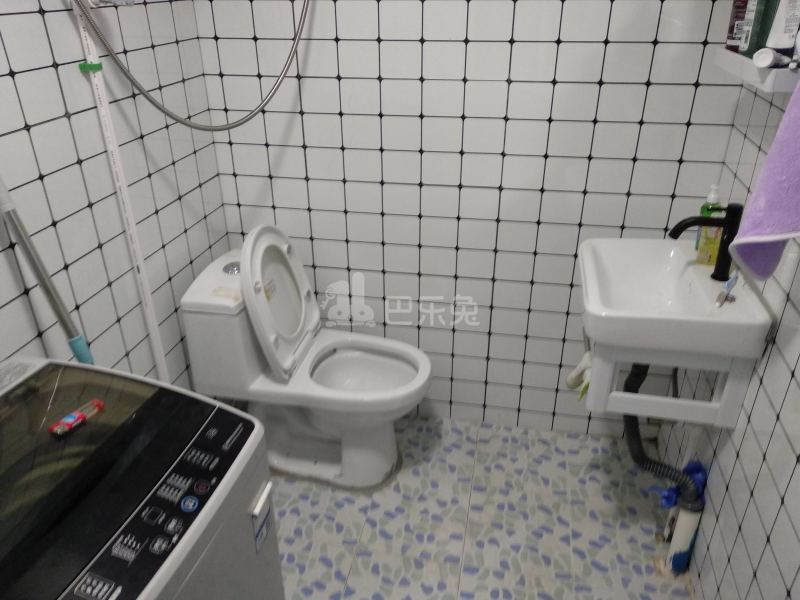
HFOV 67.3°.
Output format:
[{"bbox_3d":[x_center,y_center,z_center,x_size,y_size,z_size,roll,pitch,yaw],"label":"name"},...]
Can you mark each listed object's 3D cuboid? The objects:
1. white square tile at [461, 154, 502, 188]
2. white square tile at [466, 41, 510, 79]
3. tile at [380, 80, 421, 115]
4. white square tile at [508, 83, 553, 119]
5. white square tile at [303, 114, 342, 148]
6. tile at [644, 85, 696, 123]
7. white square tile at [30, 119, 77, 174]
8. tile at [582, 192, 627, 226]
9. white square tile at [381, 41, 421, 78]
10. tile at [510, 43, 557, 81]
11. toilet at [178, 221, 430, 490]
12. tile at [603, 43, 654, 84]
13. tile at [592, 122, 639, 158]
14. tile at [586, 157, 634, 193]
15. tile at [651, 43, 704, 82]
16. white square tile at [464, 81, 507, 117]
[{"bbox_3d":[0.241,-0.380,1.763,0.117,0.098,0.010,5,28,10],"label":"white square tile"},{"bbox_3d":[0.241,-0.648,1.634,0.119,0.100,0.010,5,28,10],"label":"white square tile"},{"bbox_3d":[0.005,-0.577,1.715,0.118,0.098,0.010,5,28,10],"label":"tile"},{"bbox_3d":[0.357,-0.547,1.651,0.117,0.098,0.010,5,28,10],"label":"white square tile"},{"bbox_3d":[-0.232,-0.507,1.799,0.118,0.098,0.010,5,28,10],"label":"white square tile"},{"bbox_3d":[0.710,-0.518,1.591,0.117,0.098,0.010,5,28,10],"label":"tile"},{"bbox_3d":[-0.717,-0.319,1.241,0.010,0.099,0.119,5,28,10],"label":"white square tile"},{"bbox_3d":[0.598,-0.264,1.762,0.118,0.099,0.010,5,28,10],"label":"tile"},{"bbox_3d":[0.004,-0.665,1.665,0.117,0.098,0.010,5,28,10],"label":"white square tile"},{"bbox_3d":[0.357,-0.636,1.607,0.118,0.098,0.010,5,28,10],"label":"tile"},{"bbox_3d":[-0.245,0.156,1.874,0.695,0.813,0.379,5,28,10],"label":"toilet"},{"bbox_3d":[0.594,-0.617,1.569,0.118,0.098,0.010,5,28,10],"label":"tile"},{"bbox_3d":[0.597,-0.442,1.668,0.118,0.099,0.010,5,28,10],"label":"tile"},{"bbox_3d":[0.598,-0.352,1.713,0.119,0.099,0.010,5,28,10],"label":"tile"},{"bbox_3d":[0.710,-0.606,1.545,0.117,0.098,0.010,5,28,10],"label":"tile"},{"bbox_3d":[0.240,-0.557,1.673,0.118,0.098,0.010,5,28,10],"label":"white square tile"}]

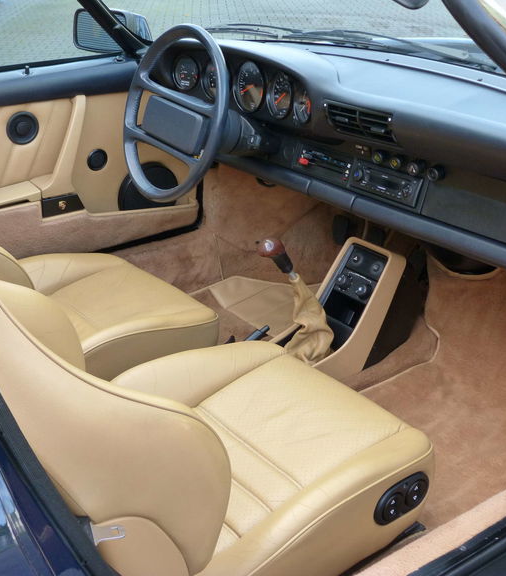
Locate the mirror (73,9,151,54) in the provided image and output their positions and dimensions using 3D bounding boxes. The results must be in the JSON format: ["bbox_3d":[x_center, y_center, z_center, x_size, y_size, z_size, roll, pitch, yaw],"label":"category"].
[{"bbox_3d":[-0.369,-0.682,2.284,0.195,0.118,0.120,15,27,32],"label":"mirror"}]

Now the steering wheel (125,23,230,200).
[{"bbox_3d":[-0.152,-0.380,1.904,0.090,0.382,0.382,2,17,-40],"label":"steering wheel"}]

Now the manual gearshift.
[{"bbox_3d":[0.088,0.018,1.786,0.130,0.335,0.110,-34,37,-24],"label":"manual gearshift"}]

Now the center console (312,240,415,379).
[{"bbox_3d":[0.186,0.060,1.885,0.340,0.290,0.180,-16,28,-34],"label":"center console"}]

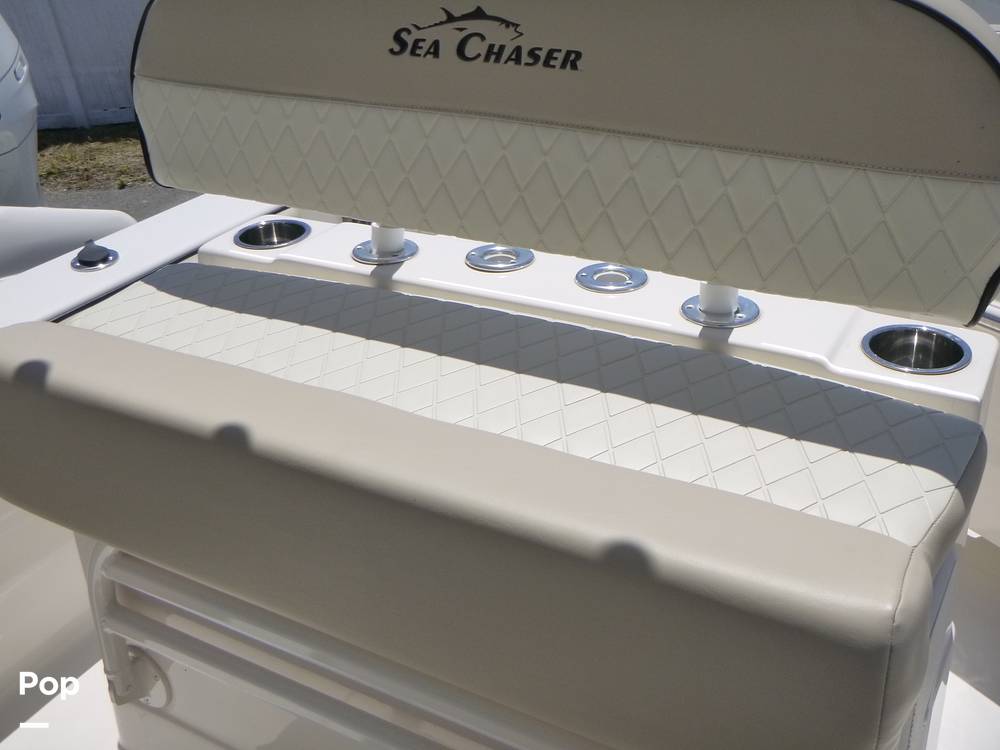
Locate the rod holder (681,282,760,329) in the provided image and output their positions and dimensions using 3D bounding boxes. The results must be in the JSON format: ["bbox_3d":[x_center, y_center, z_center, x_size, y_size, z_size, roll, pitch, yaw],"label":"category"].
[{"bbox_3d":[0.249,-0.093,1.168,0.086,0.050,0.086,13,33,24],"label":"rod holder"}]

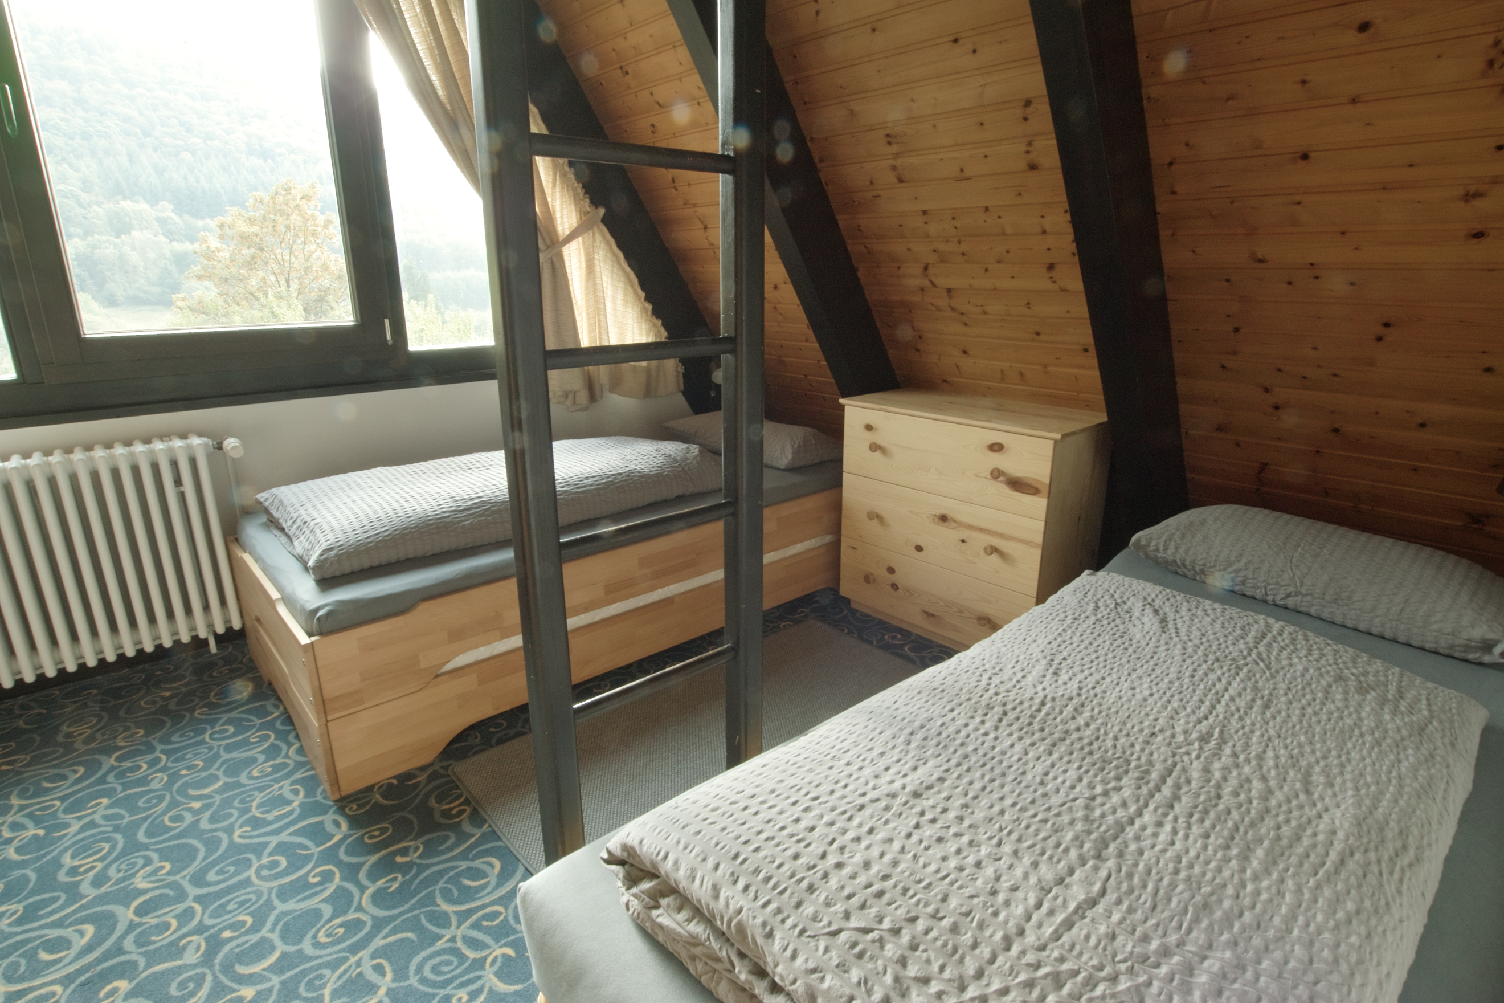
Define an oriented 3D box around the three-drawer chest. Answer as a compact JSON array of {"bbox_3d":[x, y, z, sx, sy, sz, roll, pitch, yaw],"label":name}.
[{"bbox_3d":[0.734,0.065,2.469,0.446,0.789,0.793,-14,22,-40],"label":"three-drawer chest"}]

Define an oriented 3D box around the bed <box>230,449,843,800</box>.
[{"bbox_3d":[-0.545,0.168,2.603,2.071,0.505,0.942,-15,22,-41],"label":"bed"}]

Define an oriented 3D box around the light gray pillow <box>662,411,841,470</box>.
[{"bbox_3d":[0.009,-0.287,3.099,0.455,0.130,0.795,-15,22,-41],"label":"light gray pillow"}]

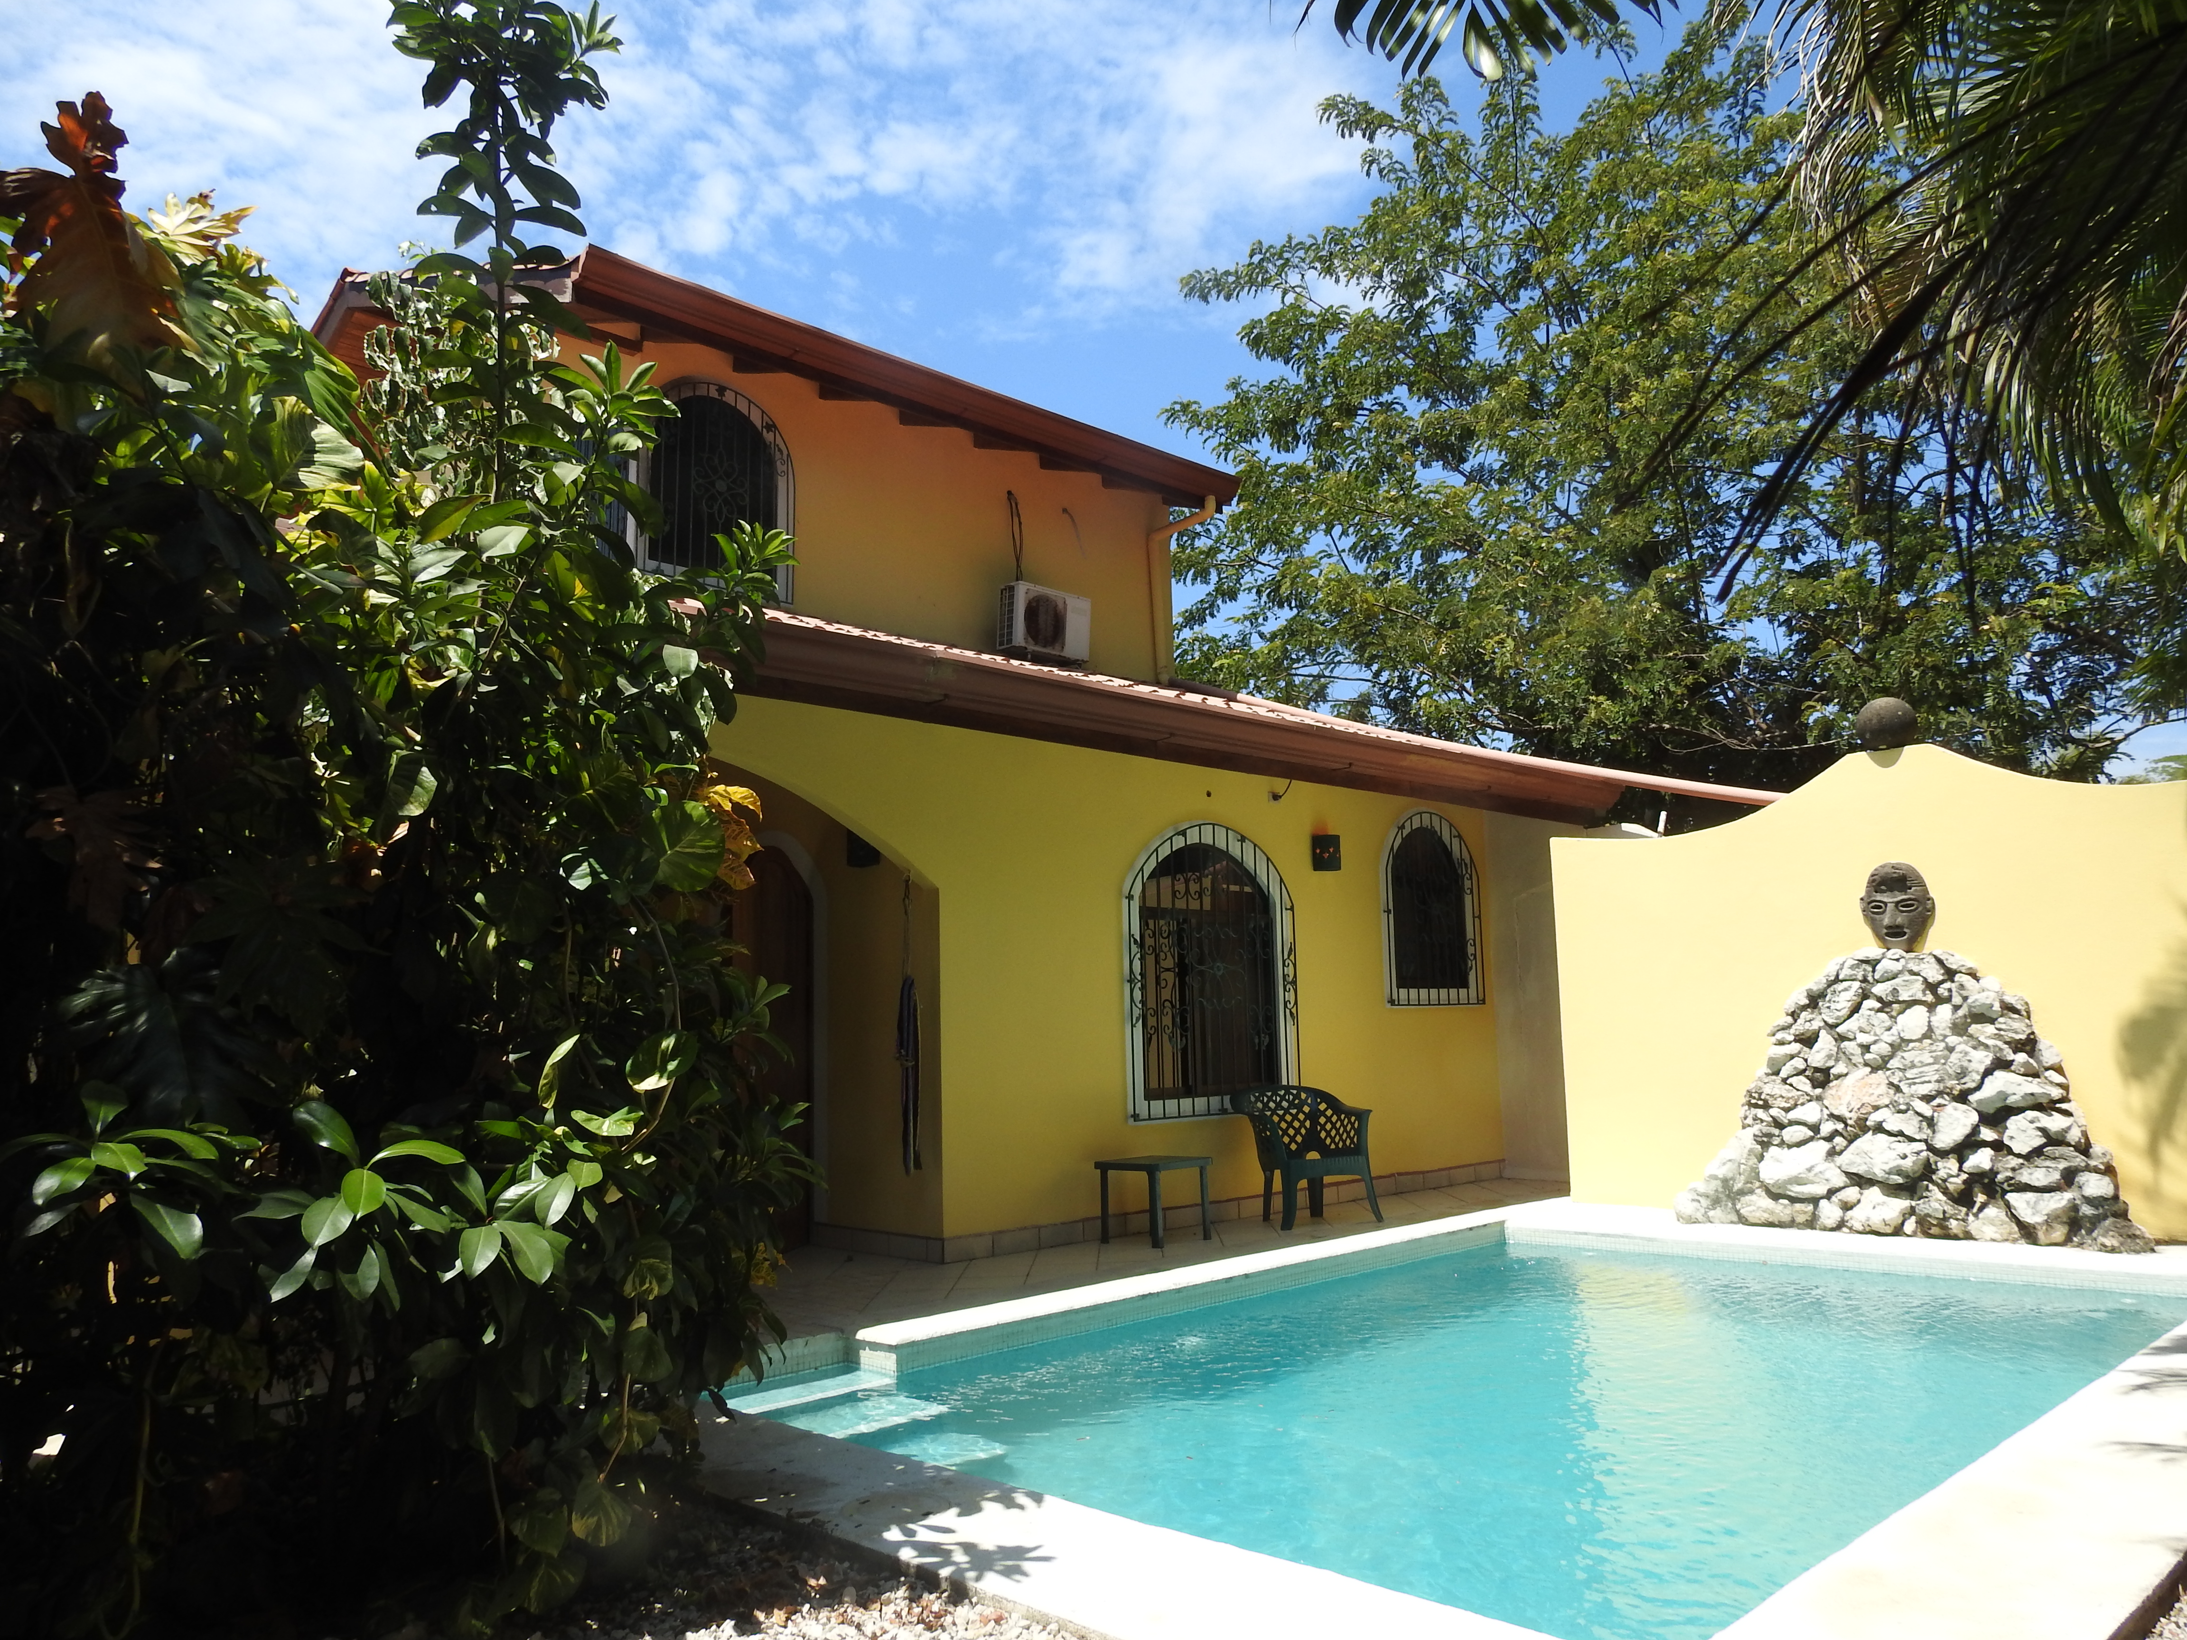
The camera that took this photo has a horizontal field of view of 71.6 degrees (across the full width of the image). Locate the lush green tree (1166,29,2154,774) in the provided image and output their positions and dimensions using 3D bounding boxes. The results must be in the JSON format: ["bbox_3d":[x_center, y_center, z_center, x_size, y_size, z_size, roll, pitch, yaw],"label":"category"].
[{"bbox_3d":[6.170,-2.878,16.568,10.800,12.600,9.800,-5,-9,21],"label":"lush green tree"}]

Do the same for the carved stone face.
[{"bbox_3d":[4.412,0.474,8.330,0.160,0.480,0.370,6,-11,-43],"label":"carved stone face"}]

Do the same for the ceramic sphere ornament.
[{"bbox_3d":[4.486,-0.541,8.571,0.355,0.345,0.355,6,-11,-43],"label":"ceramic sphere ornament"}]

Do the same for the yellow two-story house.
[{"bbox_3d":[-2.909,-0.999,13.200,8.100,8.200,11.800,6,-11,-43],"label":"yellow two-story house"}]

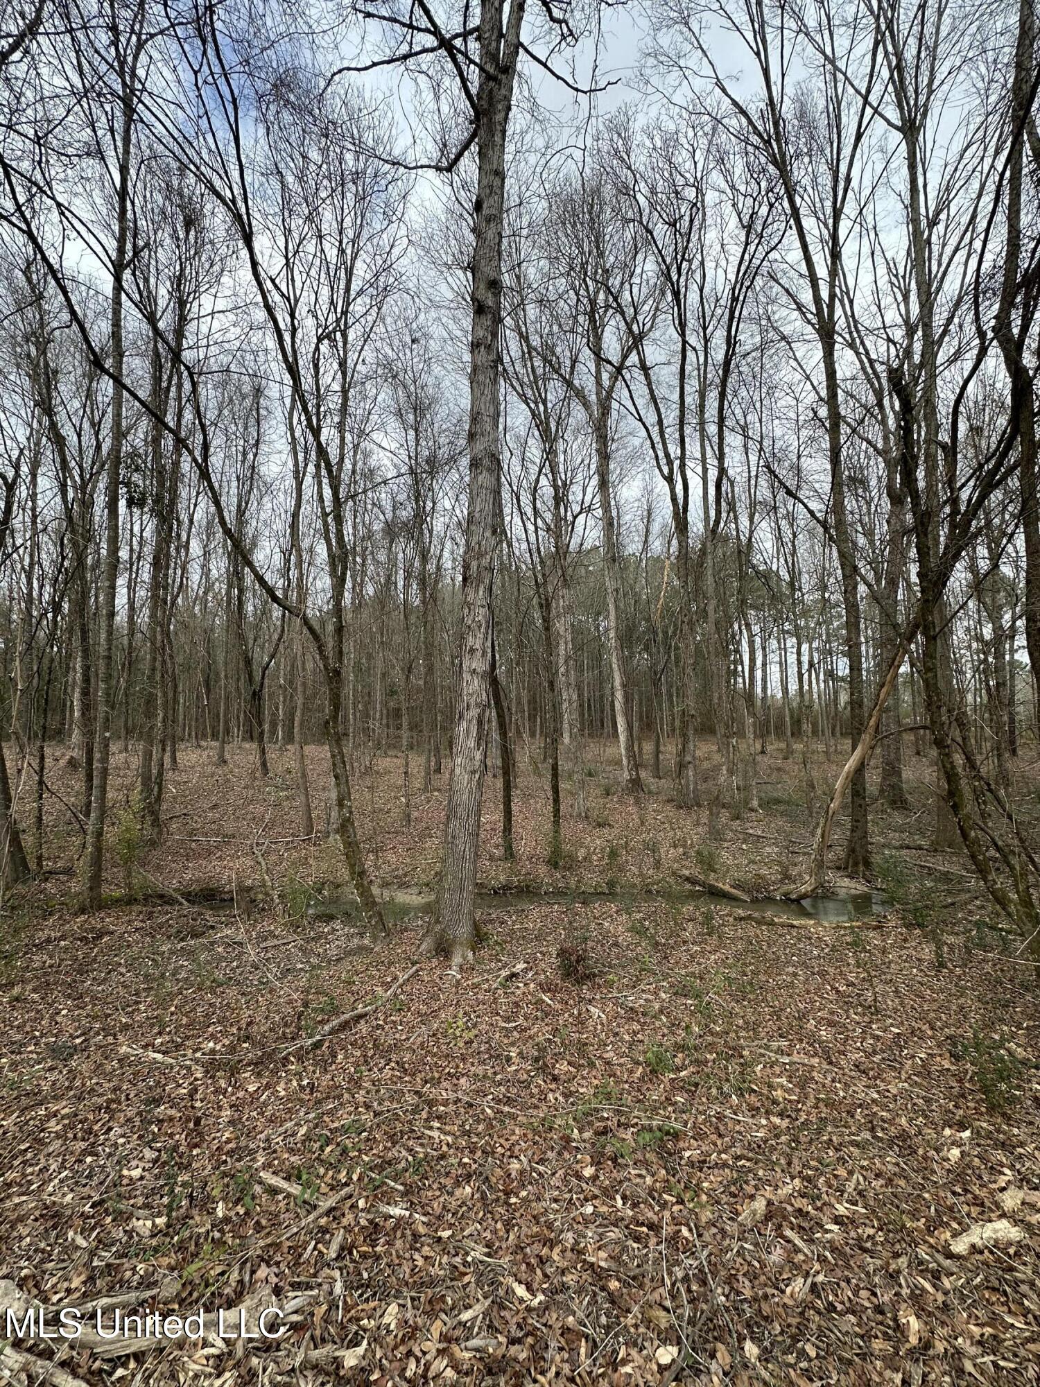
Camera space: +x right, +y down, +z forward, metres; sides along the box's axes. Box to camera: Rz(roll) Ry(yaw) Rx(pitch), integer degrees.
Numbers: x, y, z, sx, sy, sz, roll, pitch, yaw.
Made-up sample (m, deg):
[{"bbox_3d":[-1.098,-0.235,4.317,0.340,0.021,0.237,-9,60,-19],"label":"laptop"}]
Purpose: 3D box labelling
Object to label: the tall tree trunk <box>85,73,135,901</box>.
[{"bbox_3d":[-4.633,-2.673,6.414,0.260,10.100,0.250,0,-4,0],"label":"tall tree trunk"}]

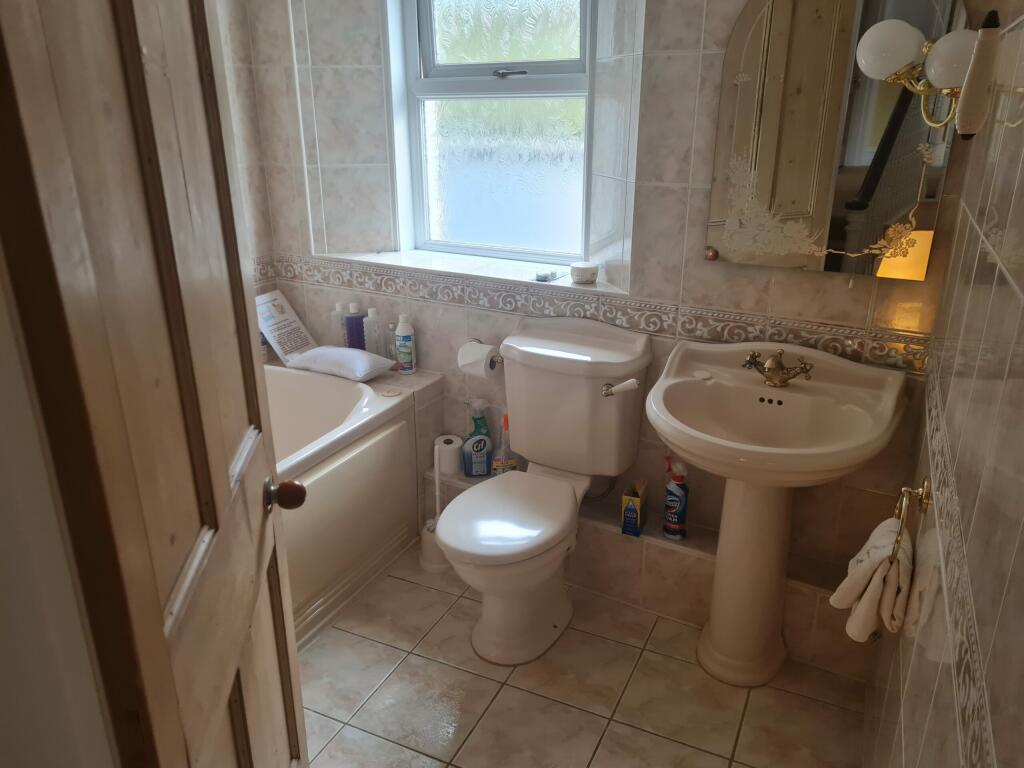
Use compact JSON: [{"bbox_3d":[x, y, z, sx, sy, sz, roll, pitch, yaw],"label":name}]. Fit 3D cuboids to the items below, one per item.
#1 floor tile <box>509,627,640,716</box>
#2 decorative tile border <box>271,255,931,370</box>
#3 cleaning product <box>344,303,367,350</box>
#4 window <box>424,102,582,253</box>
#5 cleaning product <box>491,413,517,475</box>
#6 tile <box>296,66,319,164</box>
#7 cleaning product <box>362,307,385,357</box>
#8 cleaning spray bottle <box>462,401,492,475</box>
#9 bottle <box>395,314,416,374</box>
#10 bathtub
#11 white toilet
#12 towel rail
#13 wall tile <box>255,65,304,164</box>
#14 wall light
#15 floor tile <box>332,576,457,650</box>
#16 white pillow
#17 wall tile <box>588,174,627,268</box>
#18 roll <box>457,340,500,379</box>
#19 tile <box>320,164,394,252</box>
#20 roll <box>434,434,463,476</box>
[{"bbox_3d":[0.180,0.793,2.149,0.297,0.010,0.297,10,22,23],"label":"floor tile"},{"bbox_3d":[0.059,-0.264,2.482,2.300,0.093,0.015,11,22,29],"label":"decorative tile border"},{"bbox_3d":[-0.543,-0.176,2.695,0.068,0.222,0.055,3,21,6],"label":"cleaning product"},{"bbox_3d":[-0.043,-0.715,2.645,0.600,0.490,0.040,10,22,23],"label":"window"},{"bbox_3d":[-0.027,0.215,2.623,0.095,0.265,0.075,5,19,12],"label":"cleaning product"},{"bbox_3d":[-0.707,-0.930,2.682,0.054,0.330,0.010,-2,20,-7],"label":"tile"},{"bbox_3d":[-0.508,-0.173,2.822,0.074,0.214,0.060,6,20,15],"label":"cleaning product"},{"bbox_3d":[-0.109,0.183,2.576,0.105,0.268,0.060,2,21,3],"label":"cleaning spray bottle"},{"bbox_3d":[-0.383,-0.147,2.753,0.072,0.210,0.062,5,19,12],"label":"bottle"},{"bbox_3d":[-1.020,0.497,2.120,0.735,0.559,1.700,9,22,24],"label":"bathtub"},{"bbox_3d":[0.050,0.305,2.207,0.460,0.865,0.685,12,23,30],"label":"white toilet"},{"bbox_3d":[0.783,0.284,1.531,0.055,0.180,0.155,10,22,23],"label":"towel rail"},{"bbox_3d":[-0.821,-0.948,2.726,0.202,0.330,0.010,11,22,28],"label":"wall tile"},{"bbox_3d":[0.844,-0.645,1.601,0.255,0.210,0.200,9,22,24],"label":"wall light"},{"bbox_3d":[-0.348,0.701,2.378,0.266,0.010,0.297,10,22,23],"label":"floor tile"},{"bbox_3d":[-0.614,-0.088,2.785,0.345,0.078,0.190,11,22,29],"label":"white pillow"},{"bbox_3d":[0.299,-0.489,2.396,0.010,0.302,0.268,-5,21,-15],"label":"wall tile"},{"bbox_3d":[-0.107,-0.080,2.559,0.103,0.110,0.110,11,22,29],"label":"roll"},{"bbox_3d":[-0.551,-0.624,2.747,0.240,0.307,0.010,-5,21,-16],"label":"tile"},{"bbox_3d":[-0.221,0.249,2.721,0.101,0.105,0.101,0,20,0],"label":"roll"}]

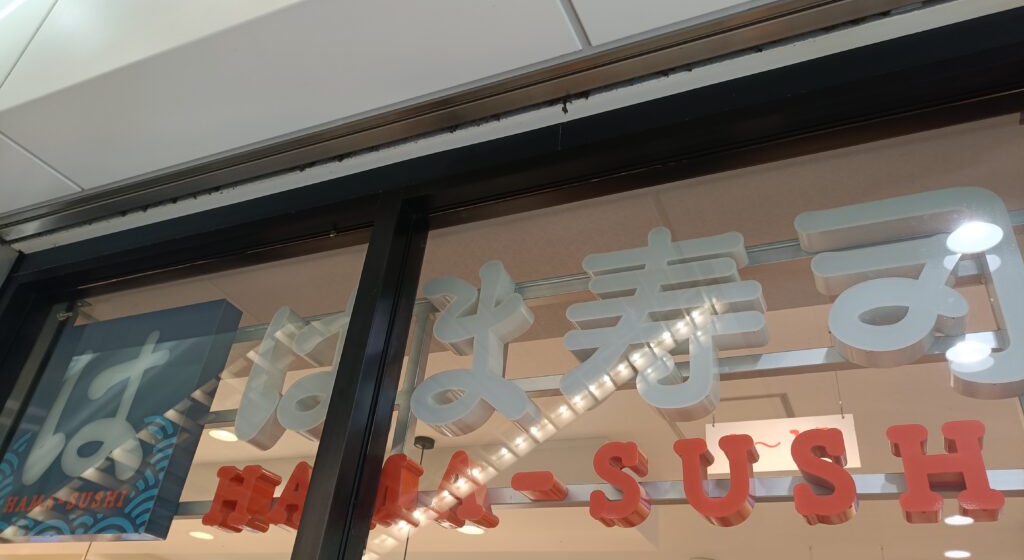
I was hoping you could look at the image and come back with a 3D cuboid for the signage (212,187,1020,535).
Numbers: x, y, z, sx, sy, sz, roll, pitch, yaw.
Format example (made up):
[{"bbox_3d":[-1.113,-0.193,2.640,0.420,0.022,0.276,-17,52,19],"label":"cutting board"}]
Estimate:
[{"bbox_3d":[0.122,0.234,1.757,1.909,0.702,0.115,-9,-36,23],"label":"signage"}]

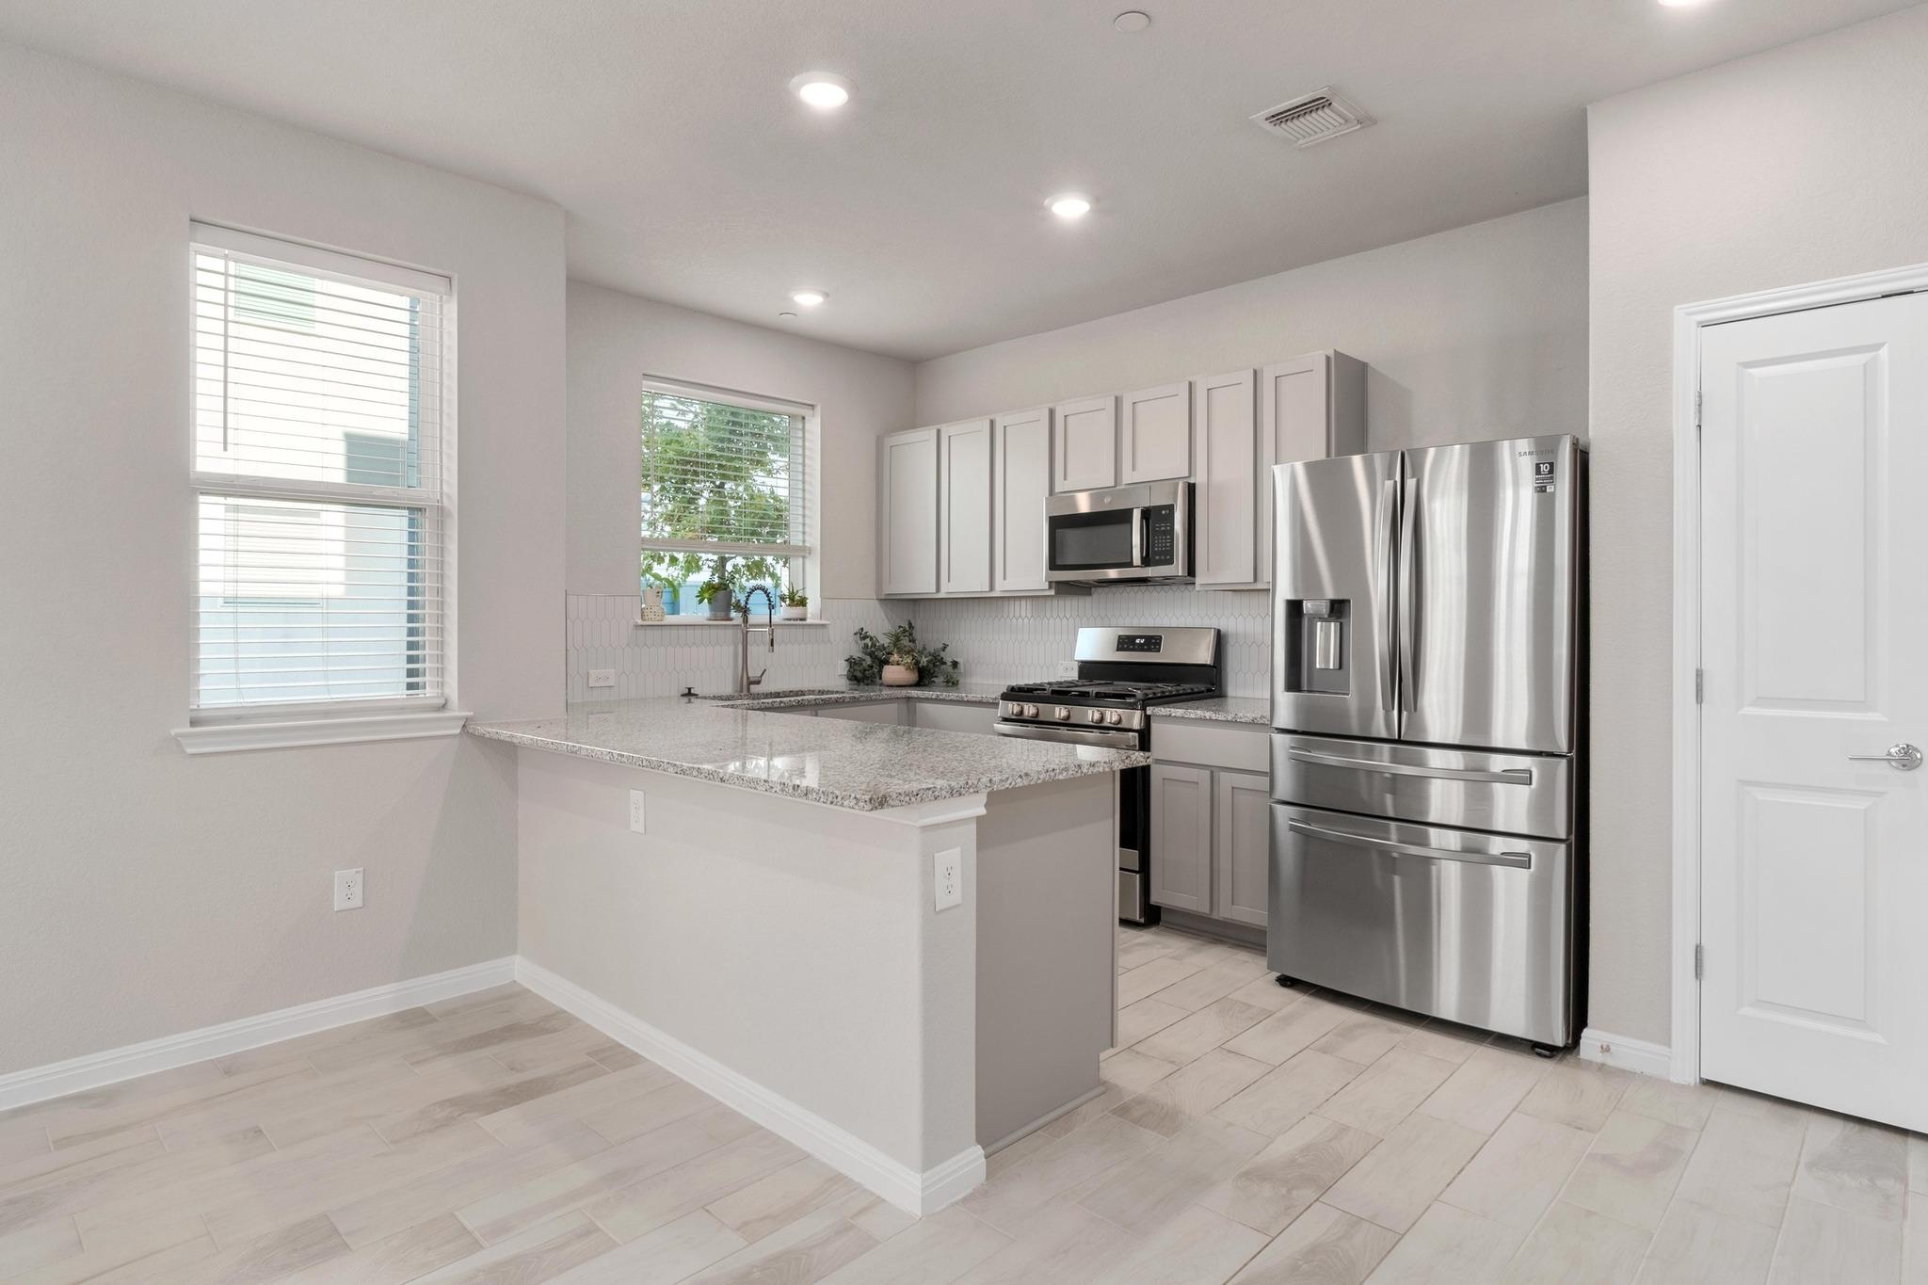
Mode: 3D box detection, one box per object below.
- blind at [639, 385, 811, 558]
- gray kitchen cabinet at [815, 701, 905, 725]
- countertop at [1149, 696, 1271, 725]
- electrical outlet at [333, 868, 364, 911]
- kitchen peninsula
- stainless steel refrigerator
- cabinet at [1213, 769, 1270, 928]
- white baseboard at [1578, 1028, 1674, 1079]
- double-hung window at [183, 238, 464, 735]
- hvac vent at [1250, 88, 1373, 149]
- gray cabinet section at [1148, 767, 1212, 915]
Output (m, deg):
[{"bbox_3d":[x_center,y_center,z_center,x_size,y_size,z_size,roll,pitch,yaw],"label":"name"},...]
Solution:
[{"bbox_3d":[-1.169,-0.835,5.097,0.065,0.790,0.990,1,2,44],"label":"blind"},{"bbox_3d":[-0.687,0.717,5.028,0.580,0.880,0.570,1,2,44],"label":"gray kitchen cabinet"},{"bbox_3d":[1.161,0.270,4.032,0.578,0.032,0.635,1,1,44],"label":"countertop"},{"bbox_3d":[-1.941,0.779,3.211,0.012,0.125,0.080,1,1,44],"label":"electrical outlet"},{"bbox_3d":[-0.655,0.738,3.163,2.250,0.922,0.950,1,1,44],"label":"kitchen peninsula"},{"bbox_3d":[1.644,0.302,3.449,0.908,1.775,0.880,1,2,44],"label":"stainless steel refrigerator"},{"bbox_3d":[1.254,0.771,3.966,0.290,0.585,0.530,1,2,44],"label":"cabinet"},{"bbox_3d":[1.865,1.157,2.867,0.220,0.089,0.018,1,2,44],"label":"white baseboard"},{"bbox_3d":[-1.990,-0.474,3.210,0.100,1.490,0.726,1,1,44],"label":"double-hung window"},{"bbox_3d":[1.029,-1.544,3.002,0.247,0.020,0.285,1,1,44],"label":"hvac vent"},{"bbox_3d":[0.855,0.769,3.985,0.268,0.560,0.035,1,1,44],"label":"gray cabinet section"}]

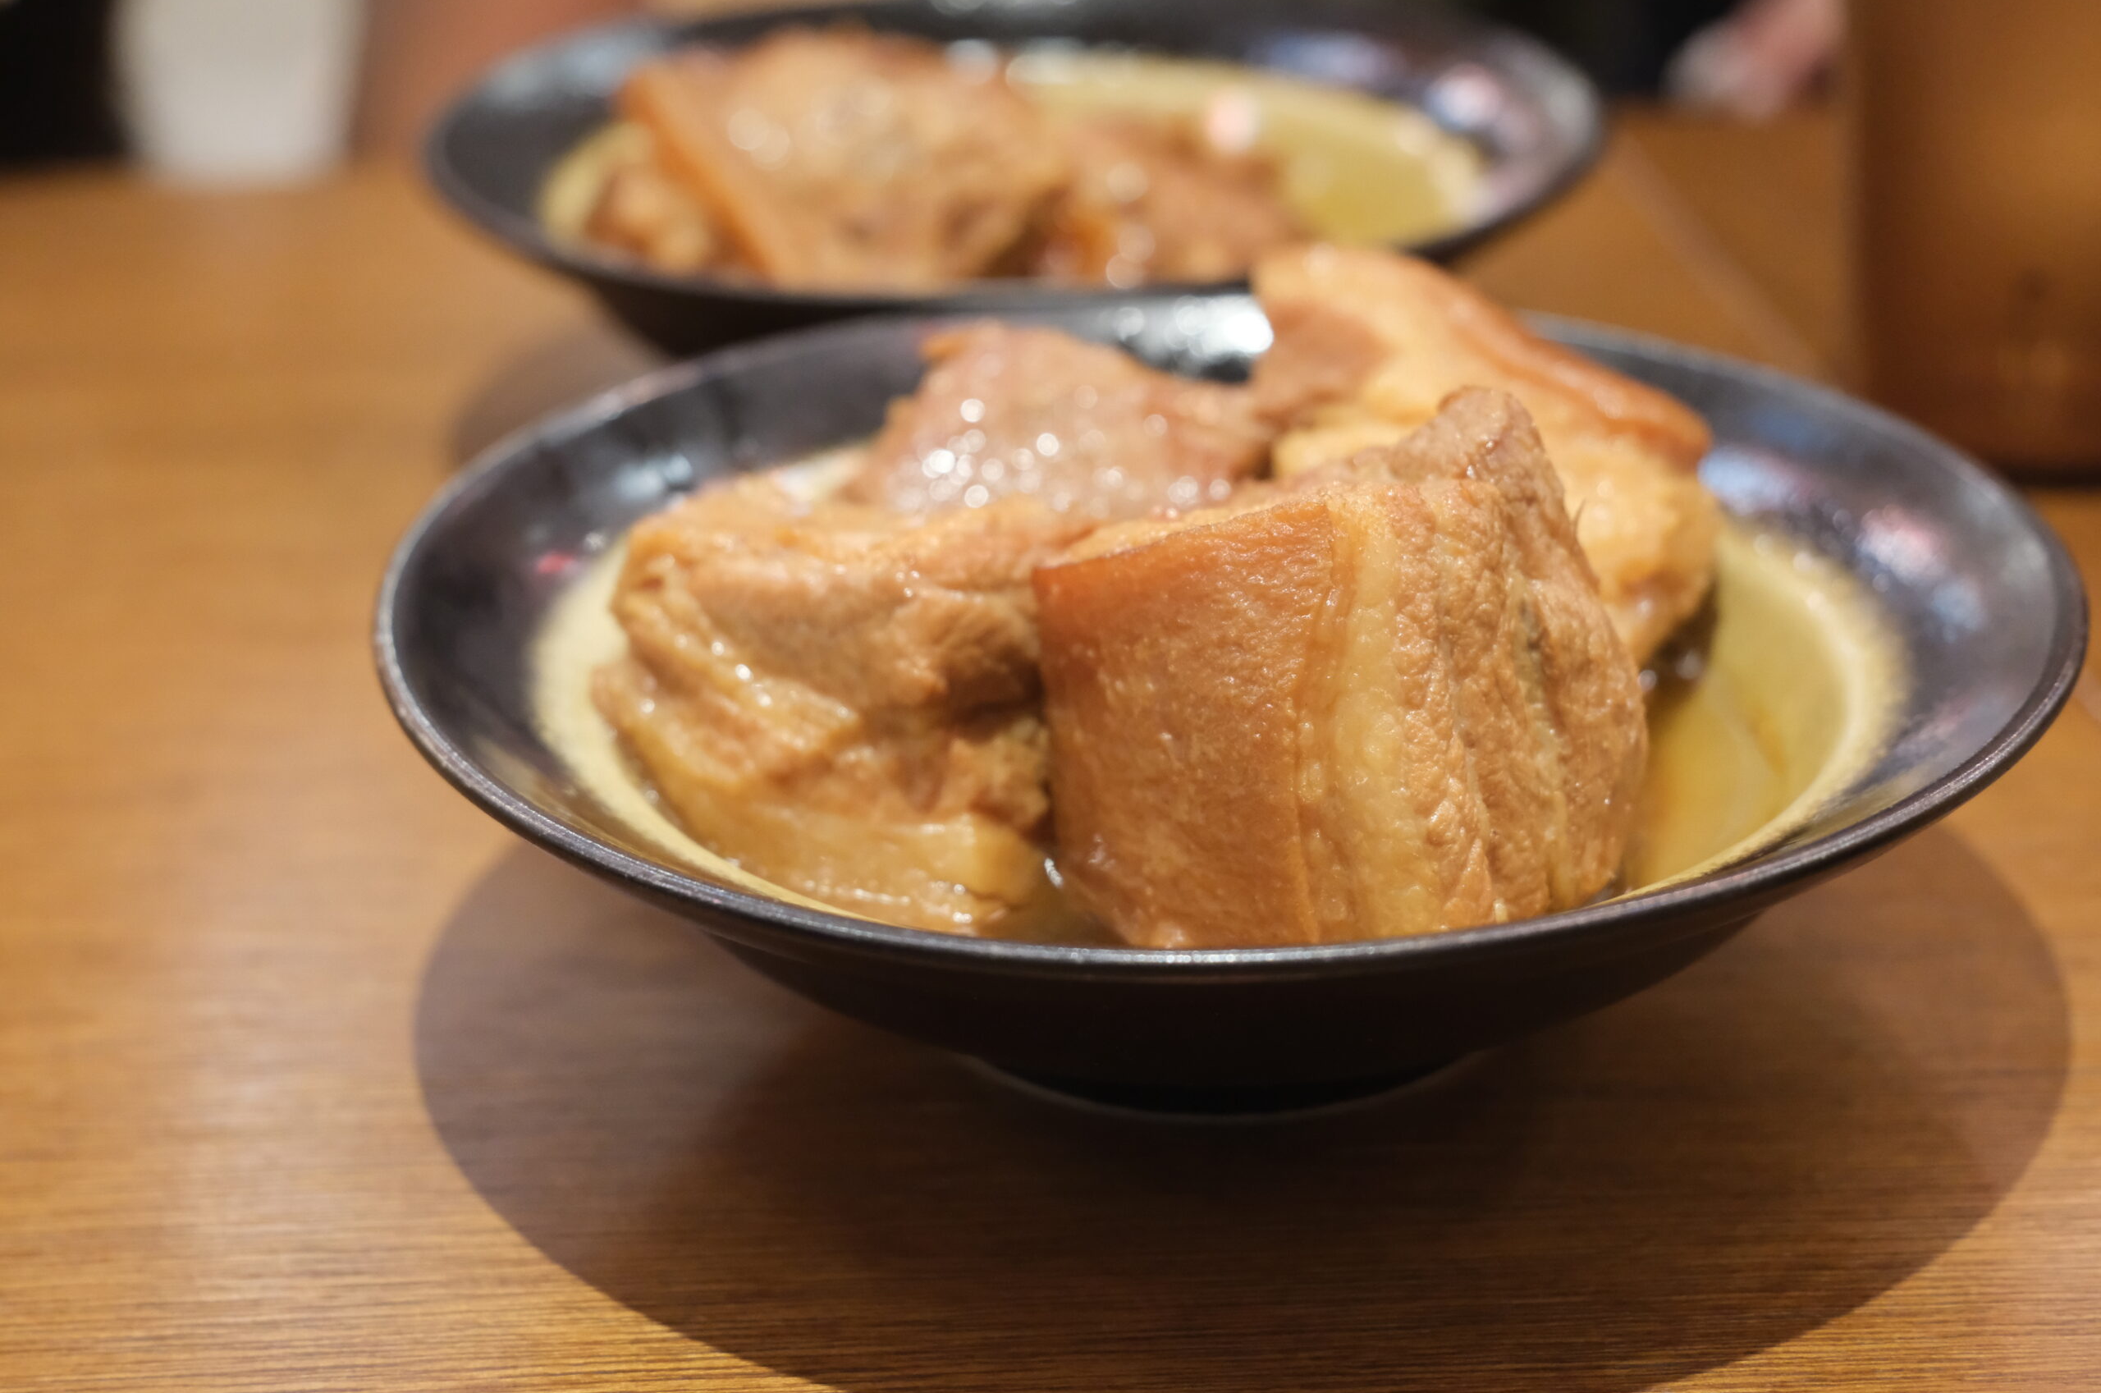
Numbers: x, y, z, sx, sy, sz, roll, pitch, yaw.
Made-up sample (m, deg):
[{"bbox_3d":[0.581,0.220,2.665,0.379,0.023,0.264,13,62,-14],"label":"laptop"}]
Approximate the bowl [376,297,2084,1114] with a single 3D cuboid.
[{"bbox_3d":[0.019,0.007,0.381,0.183,0.051,0.183,-2,25,0],"label":"bowl"}]

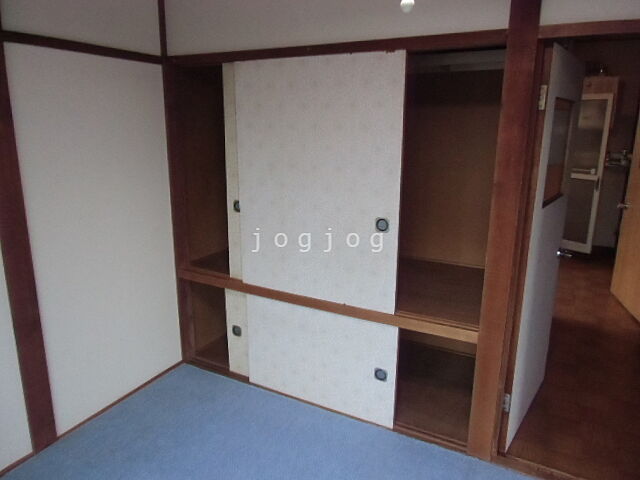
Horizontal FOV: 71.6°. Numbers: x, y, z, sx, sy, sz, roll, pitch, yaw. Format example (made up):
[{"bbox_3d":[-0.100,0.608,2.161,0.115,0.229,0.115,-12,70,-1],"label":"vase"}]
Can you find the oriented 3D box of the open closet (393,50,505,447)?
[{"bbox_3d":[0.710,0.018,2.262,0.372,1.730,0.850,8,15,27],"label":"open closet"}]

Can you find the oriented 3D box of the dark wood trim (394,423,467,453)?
[{"bbox_3d":[0.520,0.930,2.112,0.370,0.030,0.055,8,15,27],"label":"dark wood trim"}]

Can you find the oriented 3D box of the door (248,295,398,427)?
[{"bbox_3d":[-0.015,0.609,2.319,0.870,0.544,0.030,8,15,27],"label":"door"}]

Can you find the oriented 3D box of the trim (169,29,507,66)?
[{"bbox_3d":[-0.061,-0.852,2.016,1.708,0.054,0.050,8,15,27],"label":"trim"}]

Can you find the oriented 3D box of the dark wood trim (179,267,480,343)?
[{"bbox_3d":[-0.063,0.303,2.304,1.708,0.057,0.080,8,15,27],"label":"dark wood trim"}]

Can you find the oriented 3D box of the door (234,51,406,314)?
[{"bbox_3d":[-0.028,-0.270,2.145,0.869,1.151,0.035,7,15,26],"label":"door"}]

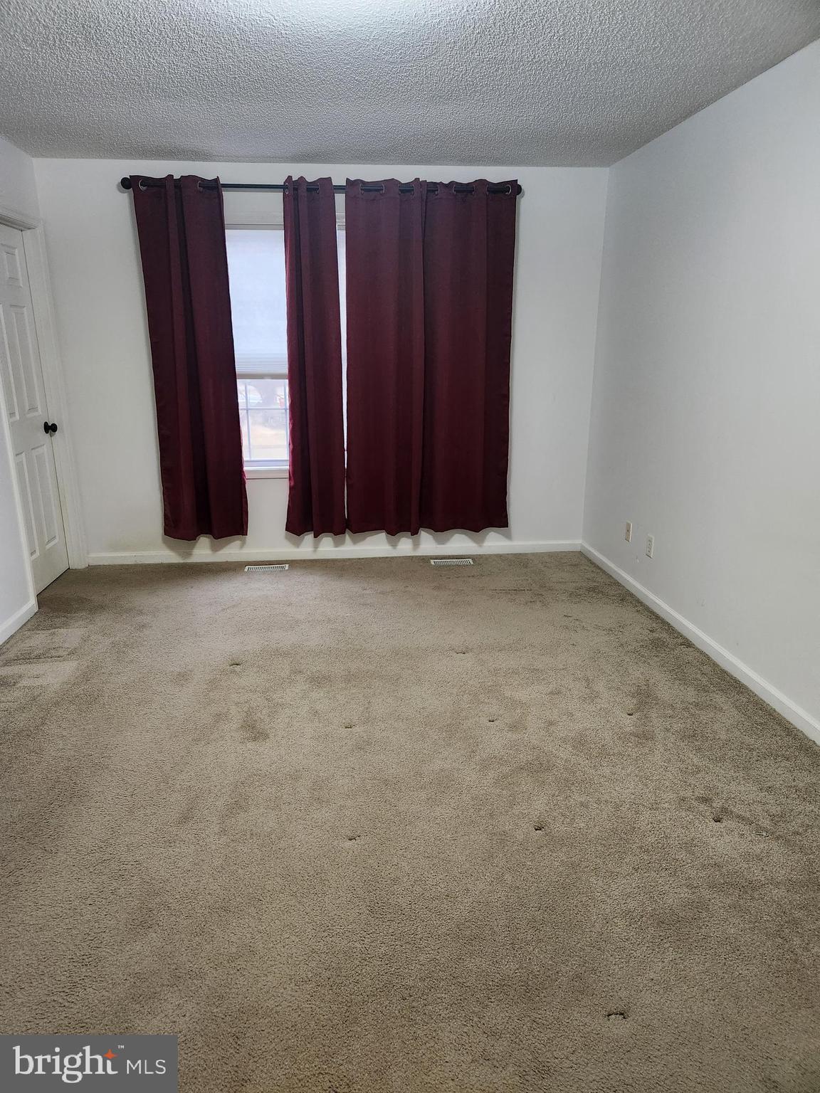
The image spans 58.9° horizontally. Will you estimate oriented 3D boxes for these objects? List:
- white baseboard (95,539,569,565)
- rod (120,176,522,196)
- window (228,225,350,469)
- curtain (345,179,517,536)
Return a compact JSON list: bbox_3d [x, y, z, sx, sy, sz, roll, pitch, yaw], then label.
[{"bbox_3d":[-0.450,0.040,4.951,3.350,0.088,0.016,-2,16,-6],"label":"white baseboard"},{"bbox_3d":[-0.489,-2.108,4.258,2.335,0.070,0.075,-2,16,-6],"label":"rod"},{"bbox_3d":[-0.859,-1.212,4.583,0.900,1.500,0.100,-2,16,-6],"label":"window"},{"bbox_3d":[0.128,-1.136,4.592,1.080,2.175,0.110,-2,16,-6],"label":"curtain"}]

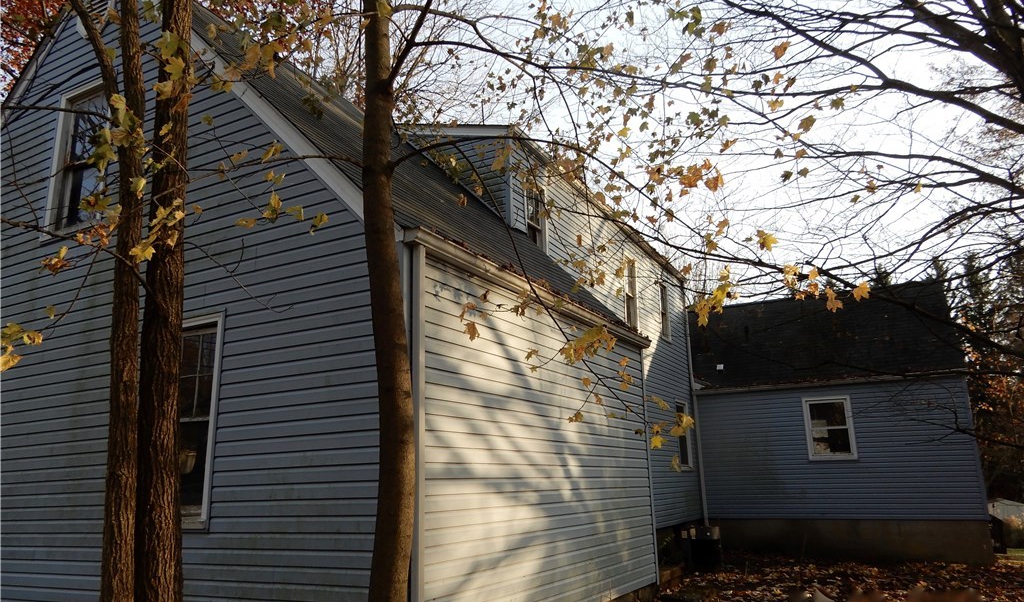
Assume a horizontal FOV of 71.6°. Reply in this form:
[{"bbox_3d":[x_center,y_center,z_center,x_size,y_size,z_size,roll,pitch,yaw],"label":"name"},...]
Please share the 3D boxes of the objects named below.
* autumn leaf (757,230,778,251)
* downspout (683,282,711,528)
[{"bbox_3d":[1.349,-0.320,3.750,0.110,0.110,0.045,-7,-16,20],"label":"autumn leaf"},{"bbox_3d":[4.301,2.297,16.556,0.070,5.720,0.080,-9,-17,27],"label":"downspout"}]

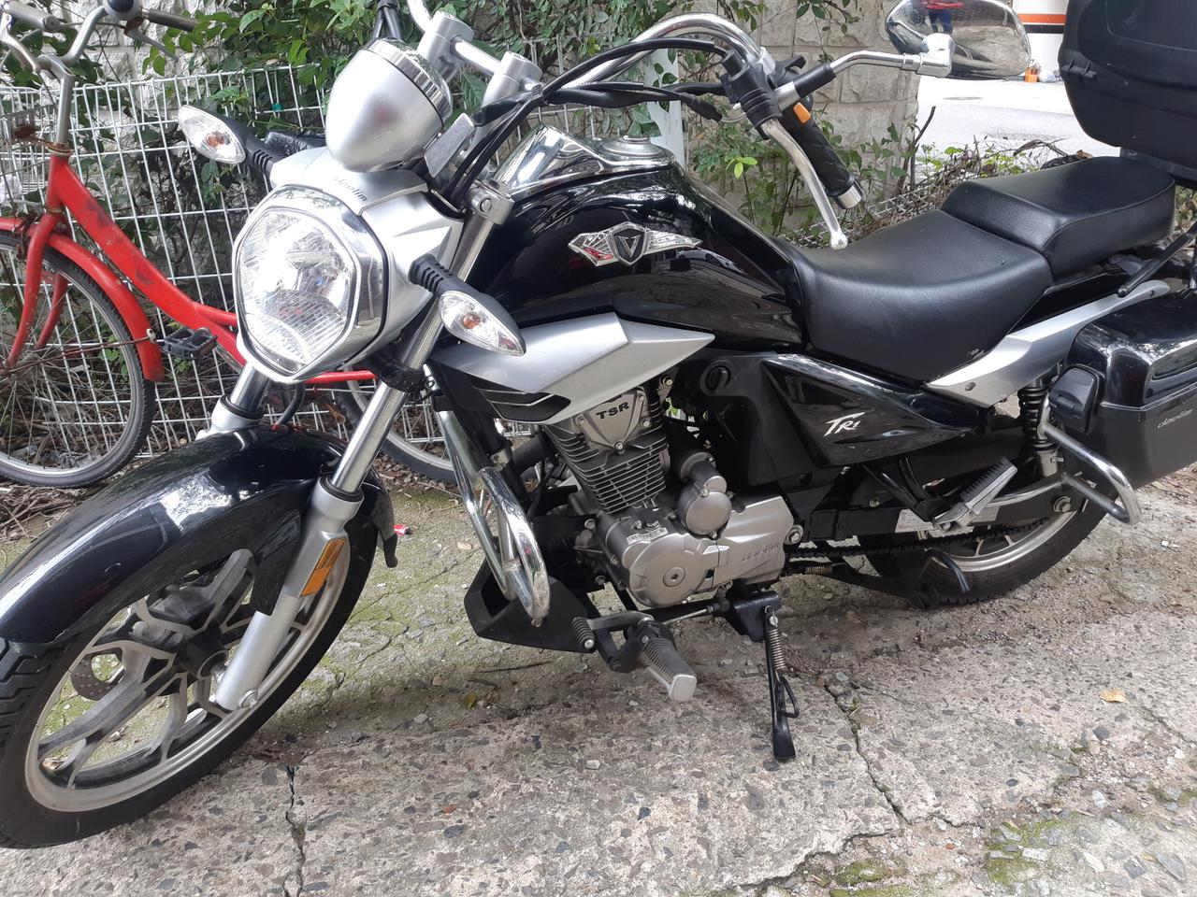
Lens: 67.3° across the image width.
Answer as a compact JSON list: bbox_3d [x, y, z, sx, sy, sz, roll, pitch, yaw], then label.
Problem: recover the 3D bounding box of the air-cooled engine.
[{"bbox_3d":[0.098,0.026,1.395,0.395,0.410,0.325,-9,32,-18],"label":"air-cooled engine"}]

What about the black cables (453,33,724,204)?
[{"bbox_3d":[-0.016,-0.344,0.941,0.300,0.160,0.125,1,21,11],"label":"black cables"}]

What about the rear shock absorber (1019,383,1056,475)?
[{"bbox_3d":[0.700,-0.056,1.424,0.060,0.310,0.060,-30,36,-4],"label":"rear shock absorber"}]

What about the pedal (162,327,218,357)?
[{"bbox_3d":[-0.864,-0.224,1.900,0.072,0.028,0.085,17,22,3],"label":"pedal"}]

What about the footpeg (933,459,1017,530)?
[{"bbox_3d":[0.595,0.075,1.415,0.140,0.040,0.040,-46,31,13],"label":"footpeg"}]

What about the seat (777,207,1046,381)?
[{"bbox_3d":[0.433,-0.238,1.368,0.425,0.185,0.275,-9,32,-18],"label":"seat"}]

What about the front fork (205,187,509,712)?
[{"bbox_3d":[-0.363,-0.025,1.116,0.245,0.765,0.095,36,17,16],"label":"front fork"}]

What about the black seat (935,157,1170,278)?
[{"bbox_3d":[0.751,-0.371,1.424,0.295,0.115,0.235,-9,32,-18],"label":"black seat"}]

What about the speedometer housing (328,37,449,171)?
[{"bbox_3d":[-0.213,-0.335,0.899,0.112,0.125,0.112,36,-10,16],"label":"speedometer housing"}]

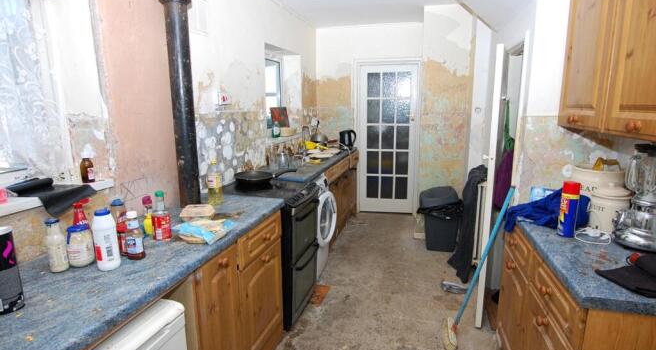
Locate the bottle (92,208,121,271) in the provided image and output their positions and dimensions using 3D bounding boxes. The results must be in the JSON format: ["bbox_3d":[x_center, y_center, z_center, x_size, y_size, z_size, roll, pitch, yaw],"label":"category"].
[{"bbox_3d":[-0.771,0.223,1.205,0.074,0.211,0.074,-7,13,-33],"label":"bottle"}]

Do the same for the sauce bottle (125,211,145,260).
[{"bbox_3d":[-0.721,0.225,1.290,0.061,0.174,0.061,-2,11,-10],"label":"sauce bottle"}]

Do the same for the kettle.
[{"bbox_3d":[0.271,-0.472,4.621,0.218,0.245,0.160,0,11,3],"label":"kettle"}]

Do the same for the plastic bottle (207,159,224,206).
[{"bbox_3d":[-0.673,0.040,2.055,0.084,0.273,0.084,-2,11,-8],"label":"plastic bottle"}]

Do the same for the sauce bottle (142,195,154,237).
[{"bbox_3d":[-0.787,0.179,1.529,0.050,0.175,0.050,-6,12,-28],"label":"sauce bottle"}]

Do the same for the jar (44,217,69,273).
[{"bbox_3d":[-0.962,0.249,1.224,0.058,0.182,0.058,-9,14,-39],"label":"jar"}]

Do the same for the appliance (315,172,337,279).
[{"bbox_3d":[-0.285,0.467,3.111,0.665,0.850,0.600,3,11,14],"label":"appliance"}]

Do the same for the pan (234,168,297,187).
[{"bbox_3d":[-0.471,0.021,2.632,0.457,0.088,0.280,-3,11,-14],"label":"pan"}]

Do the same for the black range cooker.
[{"bbox_3d":[-0.447,0.544,2.560,0.640,0.905,0.525,3,11,14],"label":"black range cooker"}]

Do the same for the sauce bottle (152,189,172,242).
[{"bbox_3d":[-0.726,0.176,1.508,0.064,0.214,0.064,-6,12,-28],"label":"sauce bottle"}]

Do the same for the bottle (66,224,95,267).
[{"bbox_3d":[-0.892,0.254,1.245,0.083,0.135,0.083,-8,13,-36],"label":"bottle"}]

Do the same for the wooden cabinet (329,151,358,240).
[{"bbox_3d":[-0.079,0.245,4.180,0.595,0.885,1.640,3,11,14],"label":"wooden cabinet"}]

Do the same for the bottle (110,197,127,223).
[{"bbox_3d":[-0.864,0.201,1.441,0.062,0.193,0.062,-7,13,-32],"label":"bottle"}]

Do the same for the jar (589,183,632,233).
[{"bbox_3d":[1.271,0.148,1.557,0.138,0.216,0.138,9,14,39],"label":"jar"}]

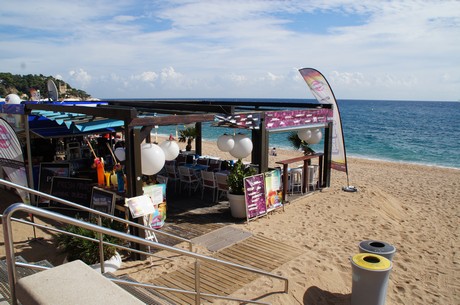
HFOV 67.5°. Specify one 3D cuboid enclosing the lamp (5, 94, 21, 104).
[{"bbox_3d":[-6.232,-1.477,9.896,0.375,0.375,0.375,0,9,0],"label":"lamp"}]

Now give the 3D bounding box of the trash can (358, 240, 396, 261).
[{"bbox_3d":[2.129,1.769,5.024,0.500,0.800,0.500,0,9,0],"label":"trash can"}]

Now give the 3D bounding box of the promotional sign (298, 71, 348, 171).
[{"bbox_3d":[2.995,-1.046,11.136,1.653,3.304,0.150,4,10,24],"label":"promotional sign"}]

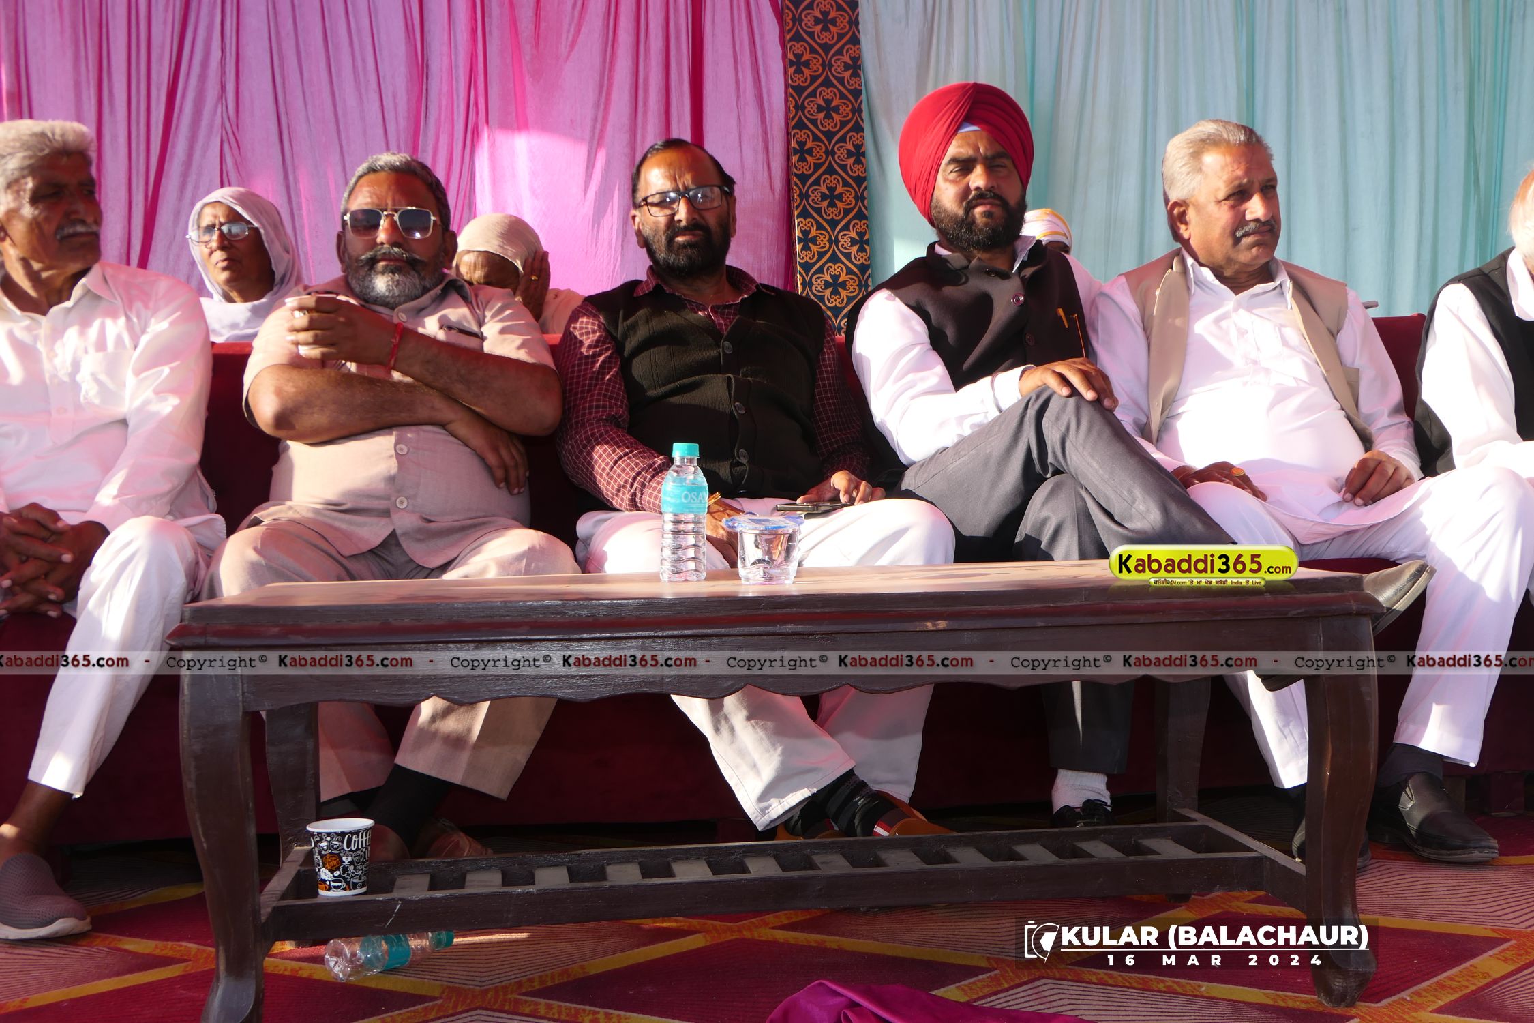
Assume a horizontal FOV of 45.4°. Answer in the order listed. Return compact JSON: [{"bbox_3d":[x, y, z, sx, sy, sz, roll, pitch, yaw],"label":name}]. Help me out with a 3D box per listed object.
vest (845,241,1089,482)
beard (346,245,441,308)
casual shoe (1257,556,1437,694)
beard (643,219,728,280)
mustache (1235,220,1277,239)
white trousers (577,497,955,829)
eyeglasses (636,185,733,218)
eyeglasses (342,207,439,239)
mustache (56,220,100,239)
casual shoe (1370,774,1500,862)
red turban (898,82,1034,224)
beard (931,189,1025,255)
[{"bbox_3d":[0.344,-0.239,3.050,0.430,0.430,0.330,0,-6,-28],"label":"vest"},{"bbox_3d":[-0.607,-0.381,2.980,0.150,0.105,0.110,-1,-2,-5],"label":"beard"},{"bbox_3d":[0.764,0.137,2.460,0.290,0.115,0.105,-34,5,24],"label":"casual shoe"},{"bbox_3d":[-0.137,-0.440,3.080,0.148,0.100,0.100,-7,1,-3],"label":"beard"},{"bbox_3d":[0.818,-0.471,3.060,0.085,0.032,0.035,-2,1,-30],"label":"mustache"},{"bbox_3d":[-0.019,0.203,2.887,0.545,0.540,0.620,-1,1,-6],"label":"white trousers"},{"bbox_3d":[-0.137,-0.499,3.008,0.142,0.043,0.140,-8,1,-4],"label":"eyeglasses"},{"bbox_3d":[-0.607,-0.457,2.988,0.148,0.050,0.140,-1,-2,-5],"label":"eyeglasses"},{"bbox_3d":[-1.128,-0.461,3.000,0.035,0.032,0.085,-1,1,33],"label":"mustache"},{"bbox_3d":[0.990,0.451,2.775,0.102,0.110,0.285,-1,1,-22],"label":"casual shoe"},{"bbox_3d":[0.335,-0.602,3.080,0.215,0.220,0.240,-3,-2,-9],"label":"red turban"},{"bbox_3d":[0.354,-0.485,3.070,0.148,0.105,0.100,-3,1,-16],"label":"beard"}]

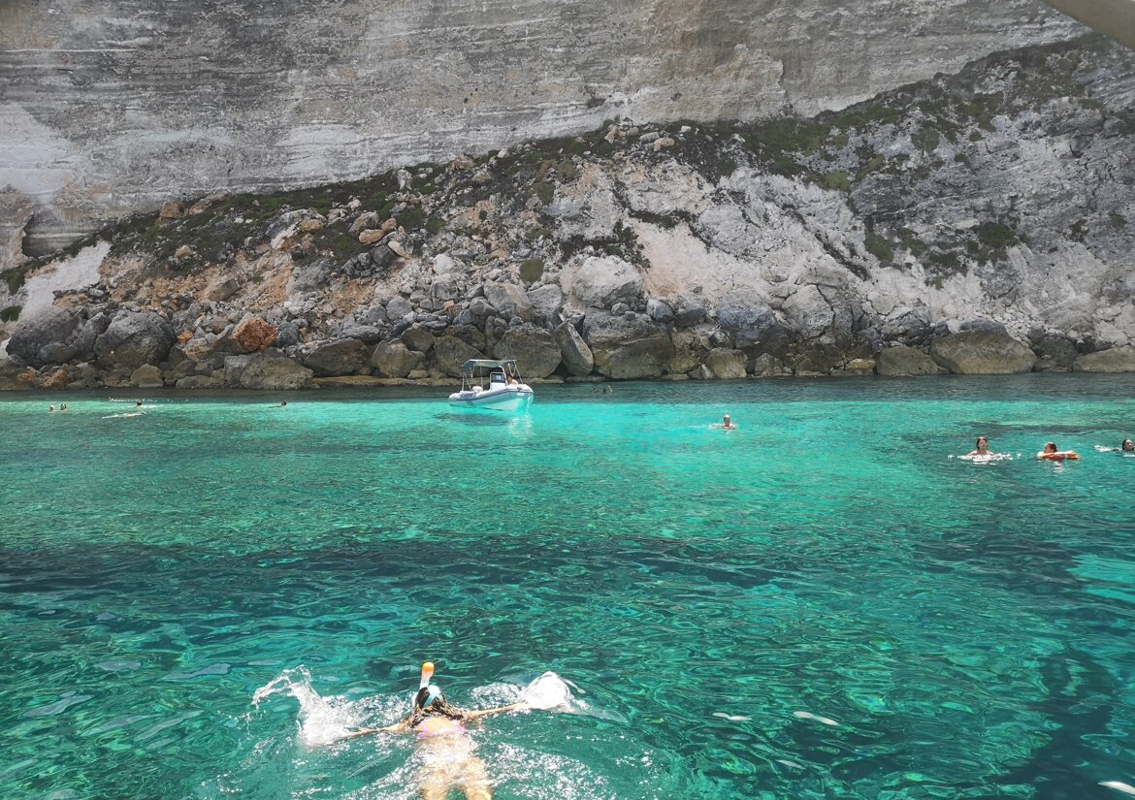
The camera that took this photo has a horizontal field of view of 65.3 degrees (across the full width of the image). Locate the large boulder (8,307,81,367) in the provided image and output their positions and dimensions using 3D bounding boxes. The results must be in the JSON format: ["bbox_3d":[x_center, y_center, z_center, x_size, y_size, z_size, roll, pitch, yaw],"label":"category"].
[{"bbox_3d":[-32.582,-3.825,55.000,4.440,3.920,3.670,-1,3,-11],"label":"large boulder"}]

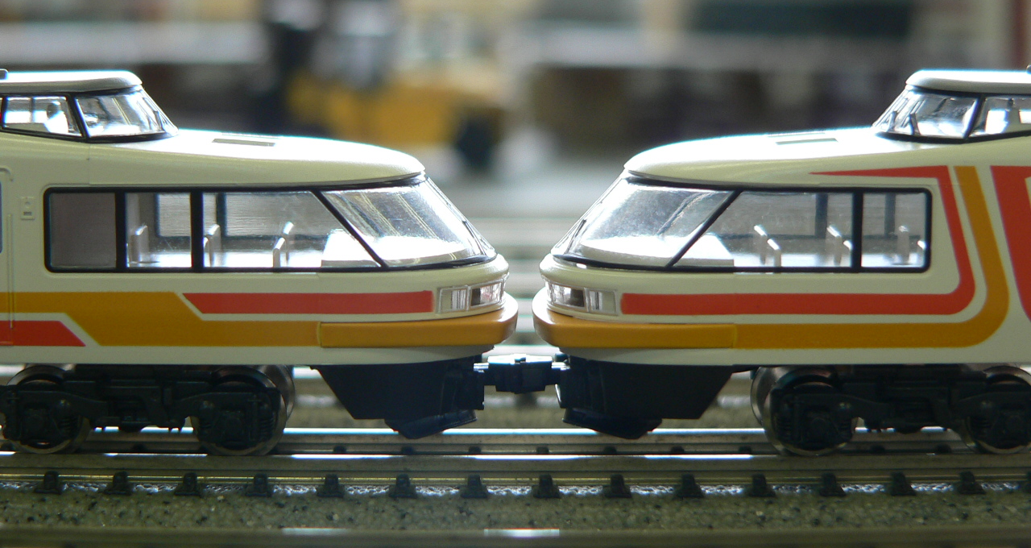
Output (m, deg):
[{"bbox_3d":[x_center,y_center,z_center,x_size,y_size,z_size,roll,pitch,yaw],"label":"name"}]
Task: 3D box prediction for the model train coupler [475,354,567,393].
[{"bbox_3d":[0.000,0.007,0.177,0.007,0.002,0.004,0,8,-1],"label":"model train coupler"}]

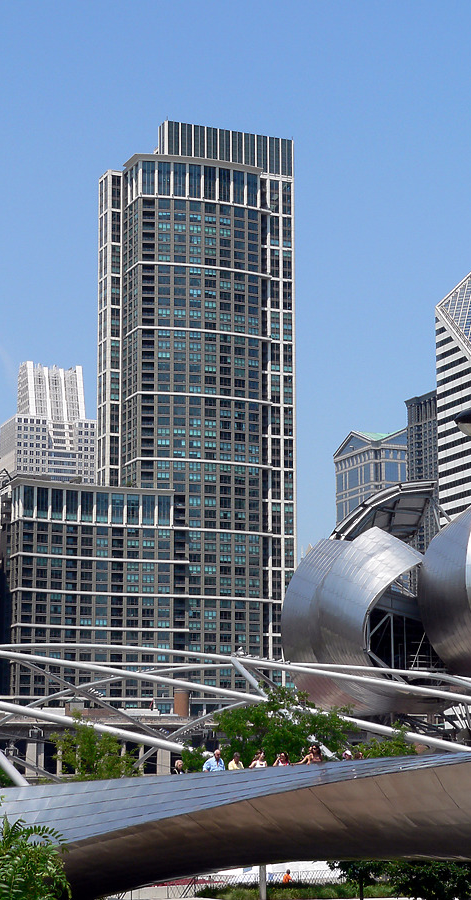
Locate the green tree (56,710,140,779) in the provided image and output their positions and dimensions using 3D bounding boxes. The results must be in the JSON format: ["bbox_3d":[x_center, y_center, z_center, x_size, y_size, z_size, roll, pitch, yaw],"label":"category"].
[{"bbox_3d":[-5.245,12.731,64.550,3.500,5.590,3.400,1,-12,-4],"label":"green tree"}]

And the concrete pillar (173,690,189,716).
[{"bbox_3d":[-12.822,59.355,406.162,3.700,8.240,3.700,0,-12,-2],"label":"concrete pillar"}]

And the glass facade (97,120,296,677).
[{"bbox_3d":[-9.180,1.866,471.520,56.000,192.500,32.000,4,-12,-20],"label":"glass facade"}]

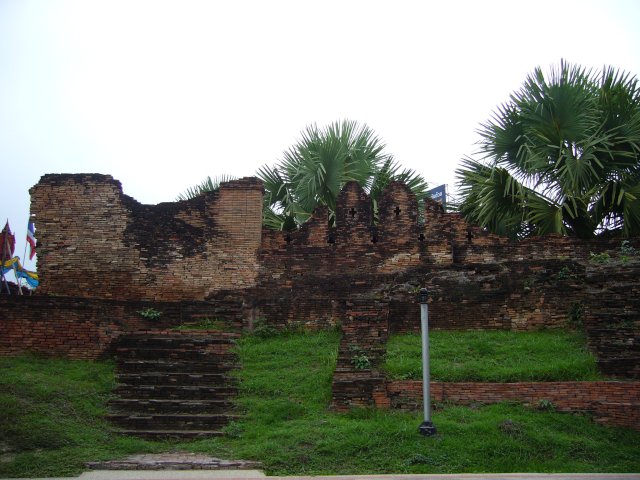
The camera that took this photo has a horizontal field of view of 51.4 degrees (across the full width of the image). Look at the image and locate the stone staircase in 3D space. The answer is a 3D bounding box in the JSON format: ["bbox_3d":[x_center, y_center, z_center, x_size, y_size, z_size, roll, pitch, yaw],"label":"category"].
[{"bbox_3d":[-2.420,2.353,11.207,2.150,1.650,2.000,0,-8,-2],"label":"stone staircase"}]

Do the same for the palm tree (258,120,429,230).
[{"bbox_3d":[0.720,-0.484,20.265,5.200,6.000,5.000,0,-8,0],"label":"palm tree"}]

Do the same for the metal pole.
[{"bbox_3d":[1.535,1.746,9.550,0.240,2.100,0.240,0,-8,0],"label":"metal pole"}]

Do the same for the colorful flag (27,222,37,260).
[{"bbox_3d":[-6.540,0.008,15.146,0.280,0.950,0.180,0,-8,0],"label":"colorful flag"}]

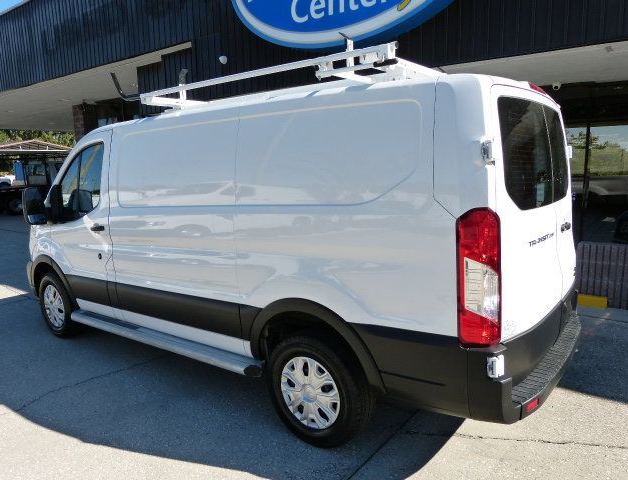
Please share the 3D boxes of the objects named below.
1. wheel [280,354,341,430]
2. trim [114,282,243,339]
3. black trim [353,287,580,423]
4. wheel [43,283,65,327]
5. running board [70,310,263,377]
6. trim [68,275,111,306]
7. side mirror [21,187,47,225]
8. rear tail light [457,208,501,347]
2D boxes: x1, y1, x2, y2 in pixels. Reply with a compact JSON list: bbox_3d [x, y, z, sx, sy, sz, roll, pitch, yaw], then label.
[{"bbox_3d":[0.009,0.884,2.739,0.439,0.439,0.143,4,11,38],"label":"wheel"},{"bbox_3d":[-1.034,0.487,3.381,1.499,0.230,0.051,3,10,38],"label":"trim"},{"bbox_3d":[1.158,0.493,2.977,0.857,0.449,2.040,3,10,38],"label":"black trim"},{"bbox_3d":[-2.639,0.679,4.807,0.439,0.439,0.143,4,11,38],"label":"wheel"},{"bbox_3d":[-1.282,0.729,3.611,2.326,0.097,0.173,4,11,38],"label":"running board"},{"bbox_3d":[-2.013,0.441,4.157,0.704,0.230,0.051,3,10,38],"label":"trim"},{"bbox_3d":[-2.579,-0.311,4.287,0.143,0.316,0.214,3,10,38],"label":"side mirror"},{"bbox_3d":[0.723,0.170,2.022,0.184,0.602,0.133,3,10,38],"label":"rear tail light"}]

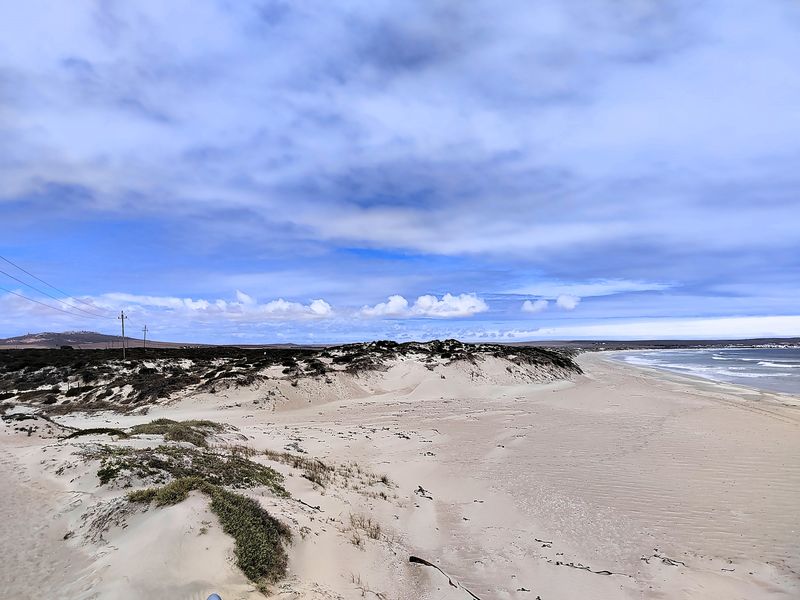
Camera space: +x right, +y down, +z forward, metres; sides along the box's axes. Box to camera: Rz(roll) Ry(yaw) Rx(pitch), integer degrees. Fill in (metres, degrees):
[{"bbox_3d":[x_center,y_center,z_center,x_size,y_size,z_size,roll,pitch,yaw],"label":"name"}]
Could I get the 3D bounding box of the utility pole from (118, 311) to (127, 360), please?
[{"bbox_3d":[-52.604,6.742,101.245,1.550,9.280,0.280,-3,-3,-24],"label":"utility pole"}]

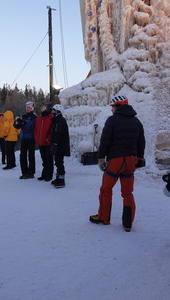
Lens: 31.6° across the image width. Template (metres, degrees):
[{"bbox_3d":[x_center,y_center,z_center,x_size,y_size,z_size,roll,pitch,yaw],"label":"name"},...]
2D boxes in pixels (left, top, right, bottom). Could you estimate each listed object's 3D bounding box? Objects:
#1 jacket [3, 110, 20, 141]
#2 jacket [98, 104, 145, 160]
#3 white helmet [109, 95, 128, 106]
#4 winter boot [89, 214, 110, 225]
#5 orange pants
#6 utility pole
[{"bbox_3d":[-2.254,-0.741,9.300,0.520,0.920,0.400,-4,6,-33],"label":"jacket"},{"bbox_3d":[0.508,-0.236,4.100,0.560,0.730,0.380,-3,6,-24],"label":"jacket"},{"bbox_3d":[0.462,-0.660,4.050,0.275,0.155,0.210,3,6,31],"label":"white helmet"},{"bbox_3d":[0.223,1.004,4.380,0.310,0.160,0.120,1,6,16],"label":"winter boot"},{"bbox_3d":[0.456,0.574,4.170,0.420,1.020,0.420,-3,6,-25],"label":"orange pants"},{"bbox_3d":[-2.010,-4.230,18.000,0.380,8.300,0.300,0,5,0],"label":"utility pole"}]

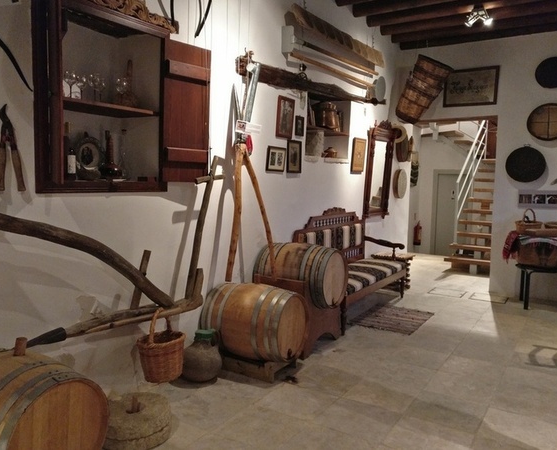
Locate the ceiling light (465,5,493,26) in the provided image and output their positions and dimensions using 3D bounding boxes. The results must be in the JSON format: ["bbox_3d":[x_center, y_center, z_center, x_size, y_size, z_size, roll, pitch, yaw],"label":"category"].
[{"bbox_3d":[2.145,-2.225,5.168,0.234,0.212,0.270,5,7,32],"label":"ceiling light"}]

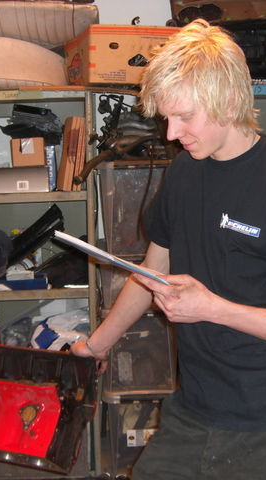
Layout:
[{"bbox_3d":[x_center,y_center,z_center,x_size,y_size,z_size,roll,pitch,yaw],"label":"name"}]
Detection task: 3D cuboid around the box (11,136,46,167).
[{"bbox_3d":[-0.450,-0.388,3.112,0.140,0.118,0.140,-1,7,2],"label":"box"}]

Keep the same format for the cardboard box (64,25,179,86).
[{"bbox_3d":[-0.050,-0.756,2.992,0.400,0.222,0.520,-3,8,-16],"label":"cardboard box"}]

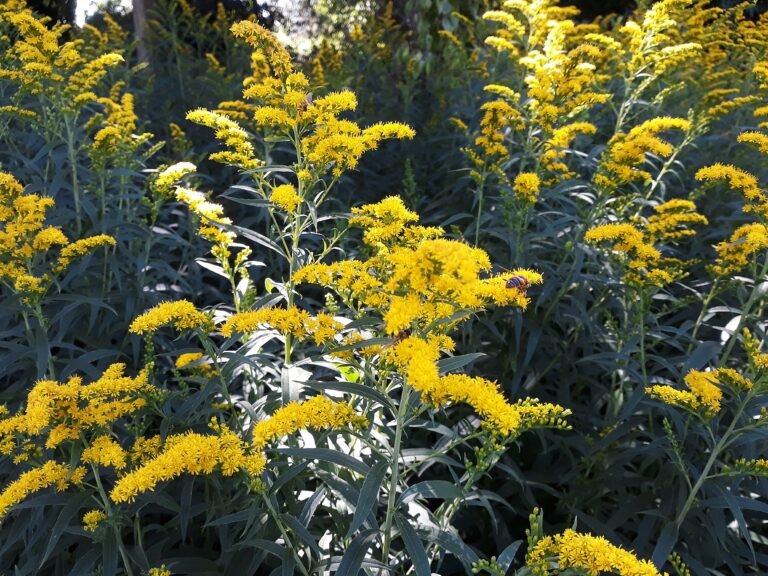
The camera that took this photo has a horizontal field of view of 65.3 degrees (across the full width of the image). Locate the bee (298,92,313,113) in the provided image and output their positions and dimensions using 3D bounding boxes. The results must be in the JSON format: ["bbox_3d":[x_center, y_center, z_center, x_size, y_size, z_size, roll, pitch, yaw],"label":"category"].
[{"bbox_3d":[-0.063,-0.149,0.480,0.013,0.013,0.009,-11,21,-31],"label":"bee"}]

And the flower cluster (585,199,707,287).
[{"bbox_3d":[0.306,-0.053,0.700,0.140,0.095,0.110,0,18,0],"label":"flower cluster"}]

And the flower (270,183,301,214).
[{"bbox_3d":[-0.079,-0.072,0.480,0.024,0.024,0.023,0,18,0],"label":"flower"}]

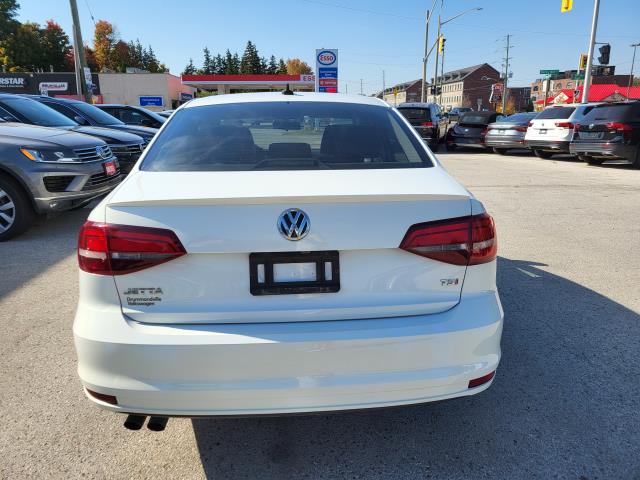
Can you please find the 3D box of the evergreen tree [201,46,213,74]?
[{"bbox_3d":[-17.210,-24.103,74.293,2.800,10.850,2.800,0,15,0],"label":"evergreen tree"}]

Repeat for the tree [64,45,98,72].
[{"bbox_3d":[-28.757,-18.795,59.192,5.500,9.872,5.500,-1,14,-4],"label":"tree"}]

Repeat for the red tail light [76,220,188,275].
[{"bbox_3d":[-0.715,0.018,1.844,0.460,0.195,0.260,-1,15,-4],"label":"red tail light"}]

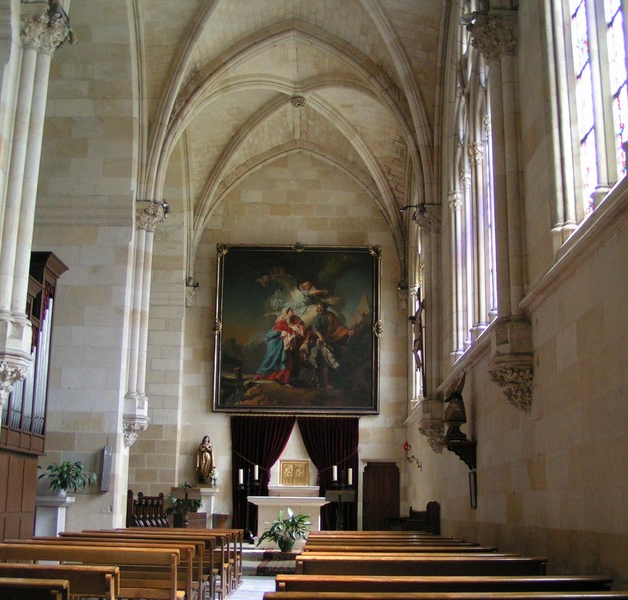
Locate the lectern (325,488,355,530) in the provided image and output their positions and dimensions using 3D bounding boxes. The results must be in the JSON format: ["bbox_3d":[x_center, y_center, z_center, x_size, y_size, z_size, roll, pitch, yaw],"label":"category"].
[{"bbox_3d":[0.537,4.555,18.132,0.610,1.260,0.450,1,-13,1],"label":"lectern"}]

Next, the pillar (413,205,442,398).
[{"bbox_3d":[1.929,0.038,14.736,0.350,3.275,0.550,1,-13,1],"label":"pillar"}]

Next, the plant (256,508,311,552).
[{"bbox_3d":[-0.613,4.621,17.655,1.086,0.856,0.950,1,-13,1],"label":"plant"}]

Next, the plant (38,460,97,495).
[{"bbox_3d":[-3.948,2.863,14.037,0.820,0.540,0.750,1,-13,1],"label":"plant"}]

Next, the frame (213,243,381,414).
[{"bbox_3d":[-0.418,0.707,22.373,4.220,4.330,0.200,1,-10,1],"label":"frame"}]

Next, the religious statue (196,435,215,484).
[{"bbox_3d":[-2.627,3.865,21.268,0.436,1.181,0.360,1,-13,1],"label":"religious statue"}]

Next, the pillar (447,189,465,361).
[{"bbox_3d":[2.465,-0.456,15.167,0.280,3.070,0.280,1,-13,1],"label":"pillar"}]

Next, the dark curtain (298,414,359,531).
[{"bbox_3d":[0.354,4.320,21.462,1.466,2.960,0.200,1,-13,1],"label":"dark curtain"}]

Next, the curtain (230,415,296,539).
[{"bbox_3d":[-1.235,4.311,21.483,1.615,2.987,0.200,1,-13,1],"label":"curtain"}]

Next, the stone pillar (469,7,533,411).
[{"bbox_3d":[1.851,-0.925,8.663,0.350,4.041,0.550,1,-13,1],"label":"stone pillar"}]

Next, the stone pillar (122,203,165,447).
[{"bbox_3d":[-3.091,0.376,15.943,0.480,4.450,0.550,1,-13,1],"label":"stone pillar"}]

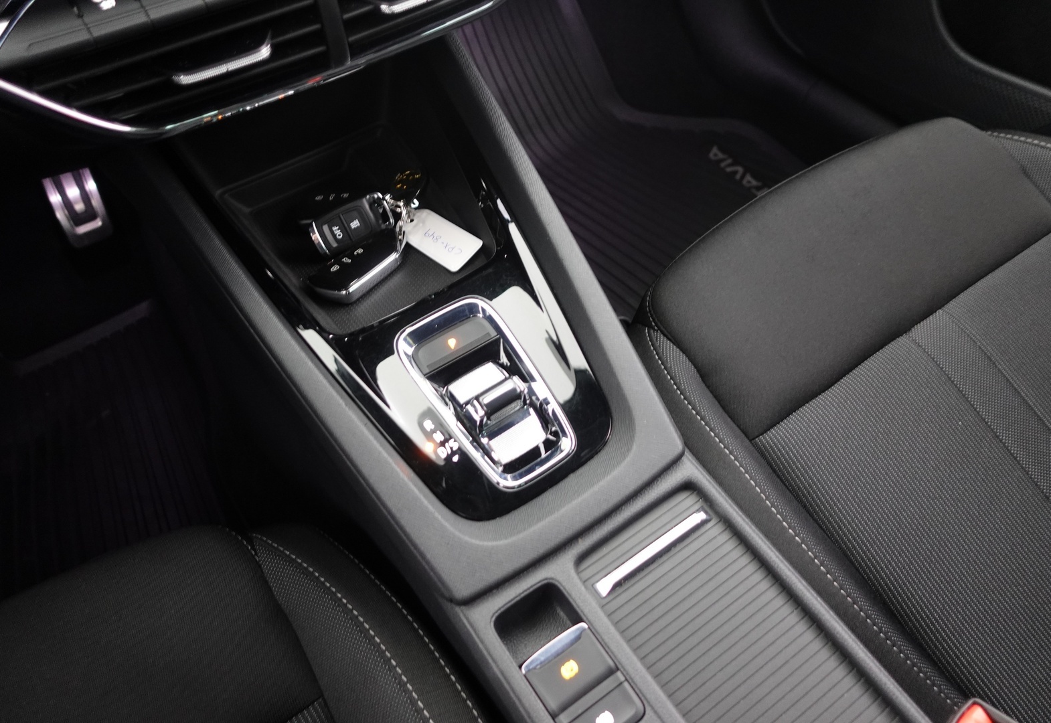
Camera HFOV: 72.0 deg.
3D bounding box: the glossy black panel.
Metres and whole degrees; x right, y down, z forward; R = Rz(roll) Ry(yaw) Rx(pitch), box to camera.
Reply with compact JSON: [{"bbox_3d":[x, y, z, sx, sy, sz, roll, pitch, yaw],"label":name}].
[{"bbox_3d":[-0.082,-0.061,0.566,0.238,0.040,0.375,-30,79,-18],"label":"glossy black panel"}]

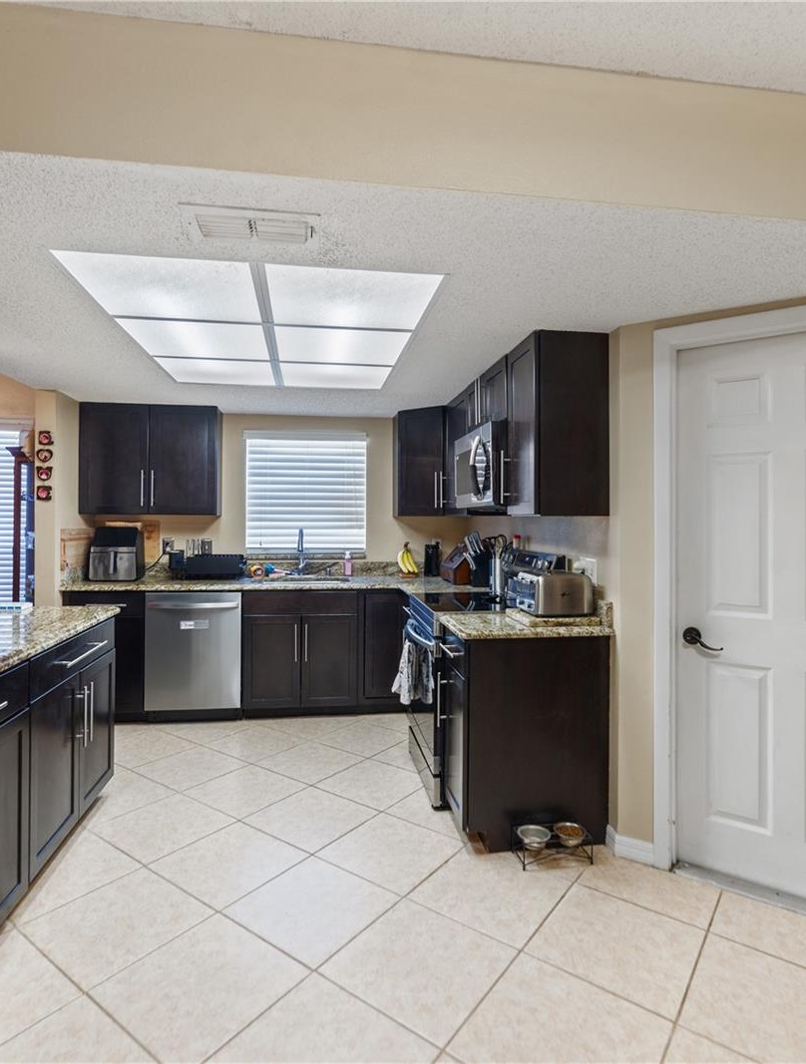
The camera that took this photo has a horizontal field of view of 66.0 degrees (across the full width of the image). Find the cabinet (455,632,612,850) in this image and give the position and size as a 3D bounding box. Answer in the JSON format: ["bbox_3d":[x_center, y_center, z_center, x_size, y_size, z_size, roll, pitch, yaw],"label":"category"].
[{"bbox_3d":[0.519,0.870,2.700,0.630,0.880,0.315,0,1,-9],"label":"cabinet"}]

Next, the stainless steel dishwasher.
[{"bbox_3d":[-1.415,0.804,4.371,0.605,0.820,0.610,0,1,-8],"label":"stainless steel dishwasher"}]

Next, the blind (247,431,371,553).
[{"bbox_3d":[-0.732,-0.292,4.713,0.923,0.925,0.060,0,1,-9],"label":"blind"}]

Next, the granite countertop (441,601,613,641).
[{"bbox_3d":[0.529,0.374,2.726,0.655,0.123,0.430,0,1,-8],"label":"granite countertop"}]

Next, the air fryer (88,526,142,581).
[{"bbox_3d":[-1.977,0.160,4.315,0.305,0.340,0.350,0,1,-9],"label":"air fryer"}]

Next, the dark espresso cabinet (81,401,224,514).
[{"bbox_3d":[-1.761,-0.493,4.400,0.887,0.753,0.345,0,1,-9],"label":"dark espresso cabinet"}]

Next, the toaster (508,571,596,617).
[{"bbox_3d":[0.673,0.272,2.820,0.280,0.180,0.265,0,1,-9],"label":"toaster"}]

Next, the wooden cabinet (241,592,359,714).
[{"bbox_3d":[-0.730,0.816,4.494,0.762,0.860,0.620,0,1,-8],"label":"wooden cabinet"}]

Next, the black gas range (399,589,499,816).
[{"bbox_3d":[0.409,0.772,3.330,0.670,1.060,0.760,0,1,-8],"label":"black gas range"}]

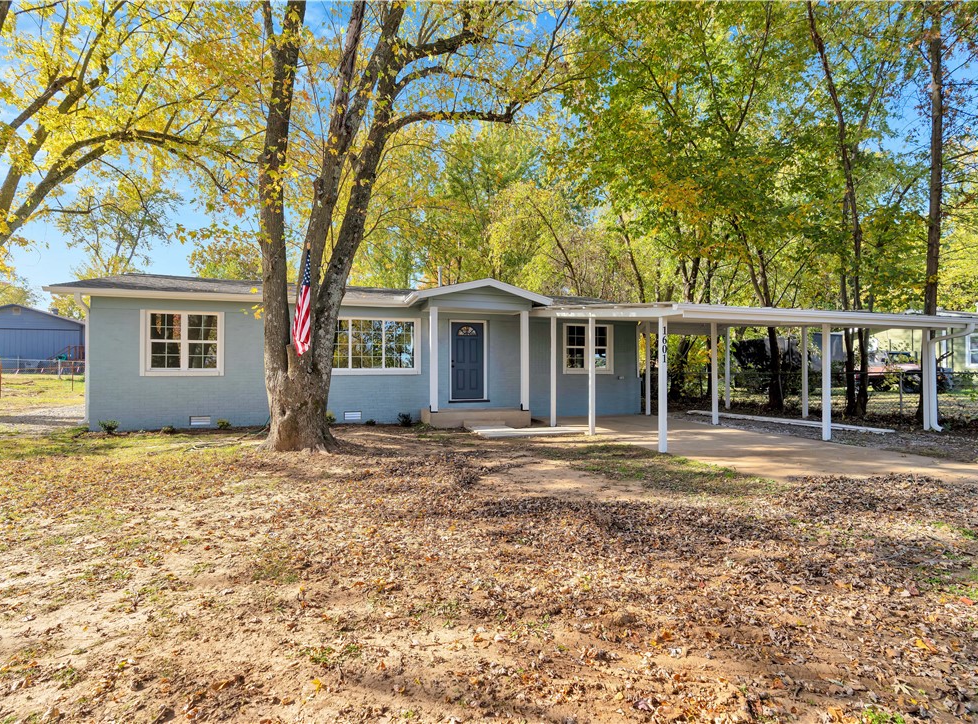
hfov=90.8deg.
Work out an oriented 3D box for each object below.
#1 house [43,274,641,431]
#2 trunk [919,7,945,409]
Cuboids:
[{"bbox_3d":[-2.838,-0.424,14.917,14.500,3.950,8.700,0,-1,-18],"label":"house"},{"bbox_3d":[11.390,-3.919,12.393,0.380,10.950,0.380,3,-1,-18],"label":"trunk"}]

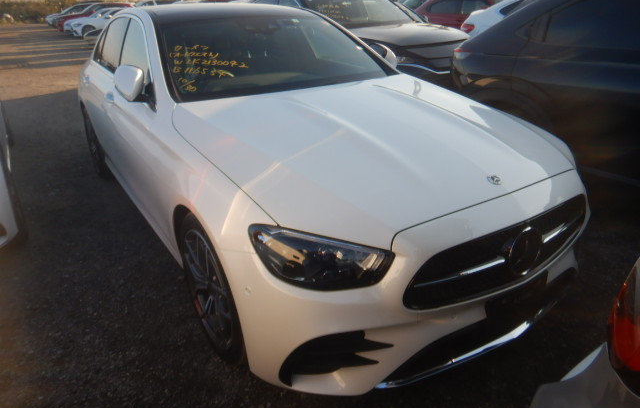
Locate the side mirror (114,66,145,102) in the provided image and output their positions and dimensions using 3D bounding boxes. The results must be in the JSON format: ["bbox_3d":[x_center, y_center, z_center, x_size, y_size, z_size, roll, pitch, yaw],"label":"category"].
[{"bbox_3d":[-0.937,-0.592,2.184,0.190,0.165,0.130,-16,28,-30],"label":"side mirror"}]

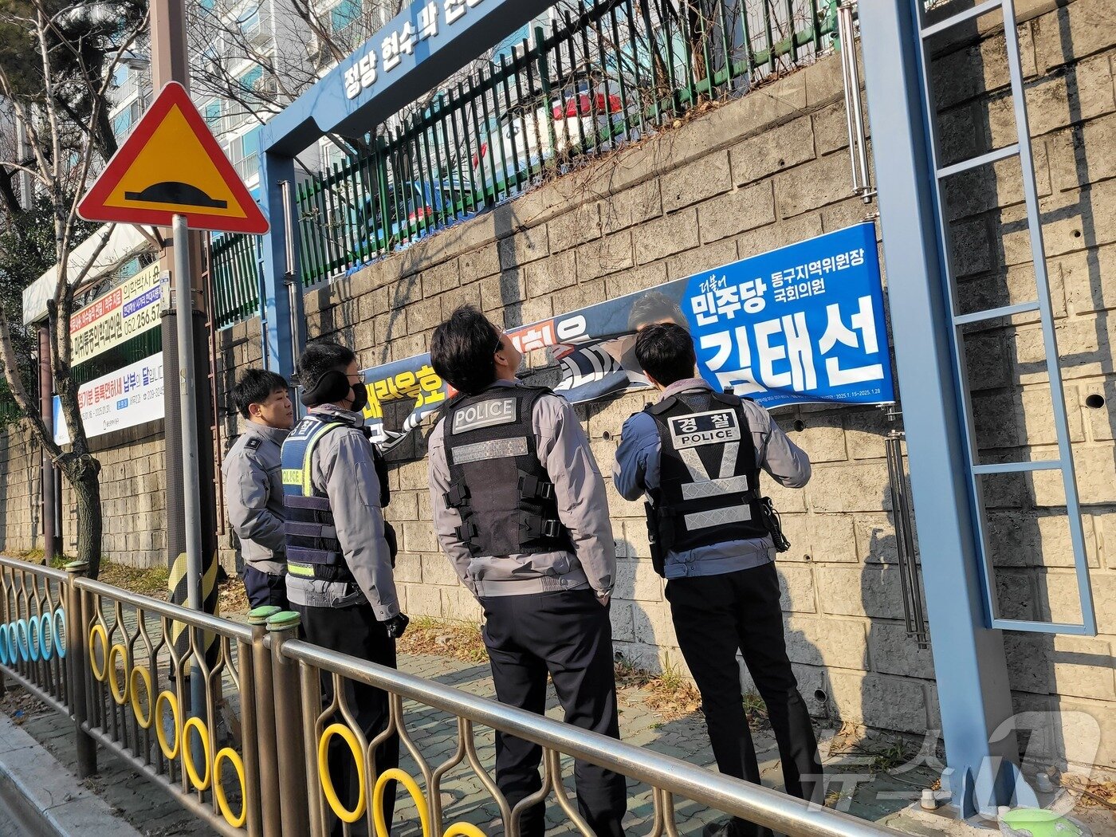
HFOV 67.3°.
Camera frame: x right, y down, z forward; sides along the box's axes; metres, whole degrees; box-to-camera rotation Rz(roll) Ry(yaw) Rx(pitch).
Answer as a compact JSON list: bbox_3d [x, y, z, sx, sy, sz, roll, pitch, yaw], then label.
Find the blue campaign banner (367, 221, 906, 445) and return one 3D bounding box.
[{"bbox_3d":[-0.420,-0.155,4.960,0.090,0.710,4.900,-1,-5,-43],"label":"blue campaign banner"}]

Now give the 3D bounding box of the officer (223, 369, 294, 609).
[{"bbox_3d":[-1.200,0.640,3.570,0.380,1.740,0.530,-5,-5,10],"label":"officer"}]

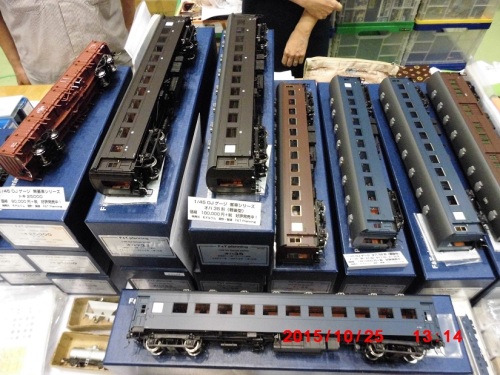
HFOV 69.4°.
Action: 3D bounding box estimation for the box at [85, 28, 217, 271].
[{"bbox_3d":[-0.157,-0.120,0.736,0.118,0.136,0.547,2,51,2],"label":"box"}]

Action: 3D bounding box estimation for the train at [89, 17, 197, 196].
[{"bbox_3d":[-0.168,-0.171,0.649,0.086,0.063,0.436,2,51,2],"label":"train"}]

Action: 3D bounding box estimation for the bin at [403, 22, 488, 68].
[{"bbox_3d":[1.008,-0.907,2.032,0.380,0.265,0.460,-1,51,0],"label":"bin"}]

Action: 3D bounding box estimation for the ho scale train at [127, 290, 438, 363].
[{"bbox_3d":[0.049,0.206,0.541,0.436,0.063,0.086,1,51,1],"label":"ho scale train"}]

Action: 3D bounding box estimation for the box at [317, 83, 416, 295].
[{"bbox_3d":[0.233,-0.020,0.839,0.118,0.136,0.547,1,51,2],"label":"box"}]

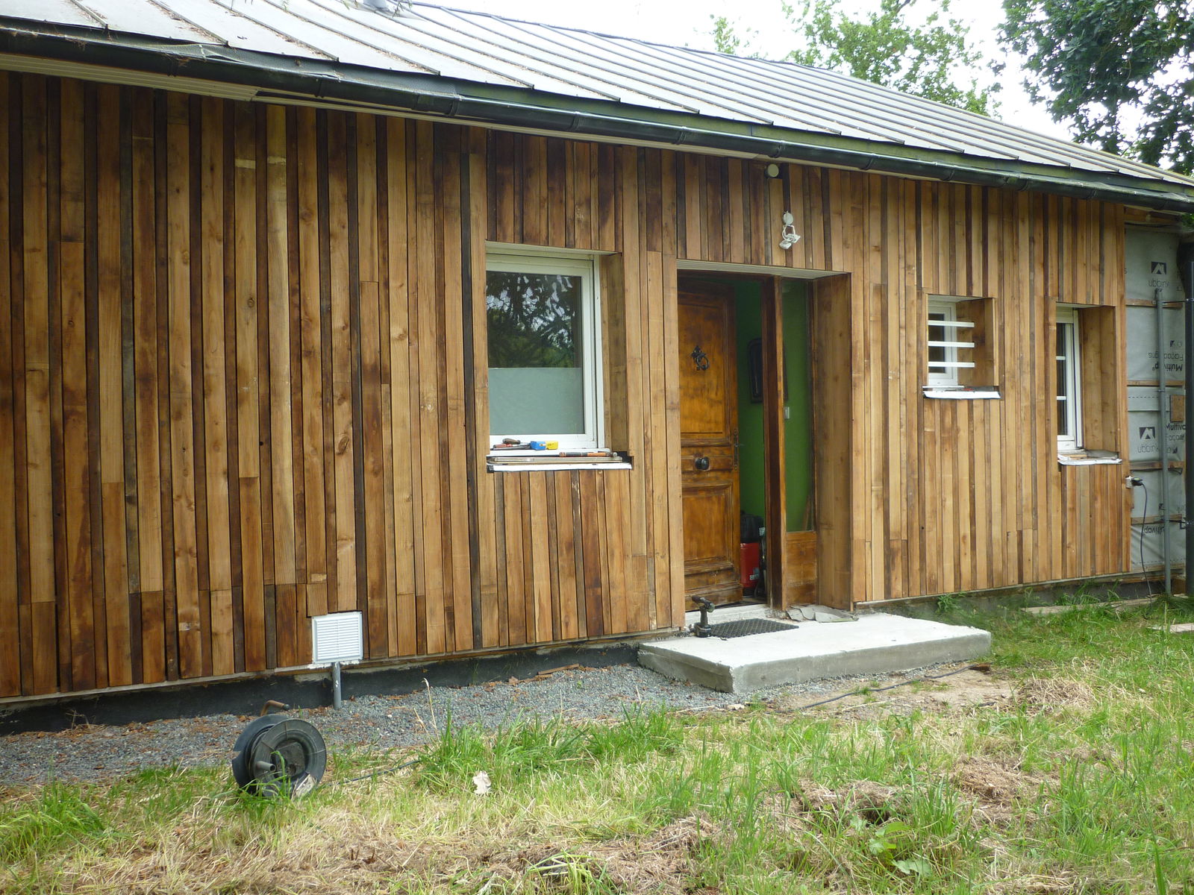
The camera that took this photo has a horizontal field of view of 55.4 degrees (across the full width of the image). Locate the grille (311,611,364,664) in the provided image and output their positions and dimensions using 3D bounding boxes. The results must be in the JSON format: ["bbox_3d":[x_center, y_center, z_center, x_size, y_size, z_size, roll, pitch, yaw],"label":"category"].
[{"bbox_3d":[-1.302,0.961,5.743,0.249,0.237,0.030,-1,1,-28],"label":"grille"}]

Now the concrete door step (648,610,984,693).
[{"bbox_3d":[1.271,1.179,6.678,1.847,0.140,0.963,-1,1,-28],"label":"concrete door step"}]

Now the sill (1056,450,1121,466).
[{"bbox_3d":[3.549,0.077,8.468,0.695,0.088,0.353,-1,1,-28],"label":"sill"}]

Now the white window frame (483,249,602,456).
[{"bbox_3d":[-0.366,-0.564,6.617,0.881,1.157,0.070,-1,1,-28],"label":"white window frame"}]

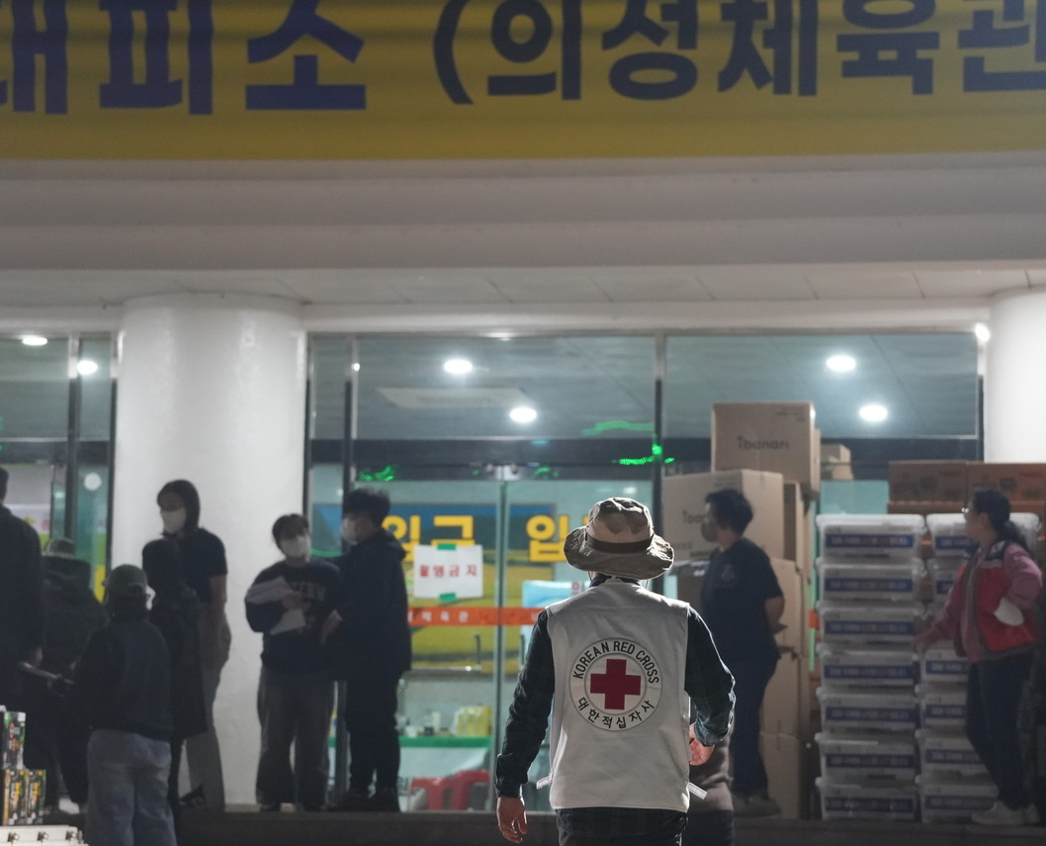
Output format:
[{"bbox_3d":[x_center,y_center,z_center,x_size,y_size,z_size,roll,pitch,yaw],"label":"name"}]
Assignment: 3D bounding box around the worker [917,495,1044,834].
[{"bbox_3d":[2.258,1.160,18.800,0.460,1.660,0.560,6,-9,-36],"label":"worker"}]

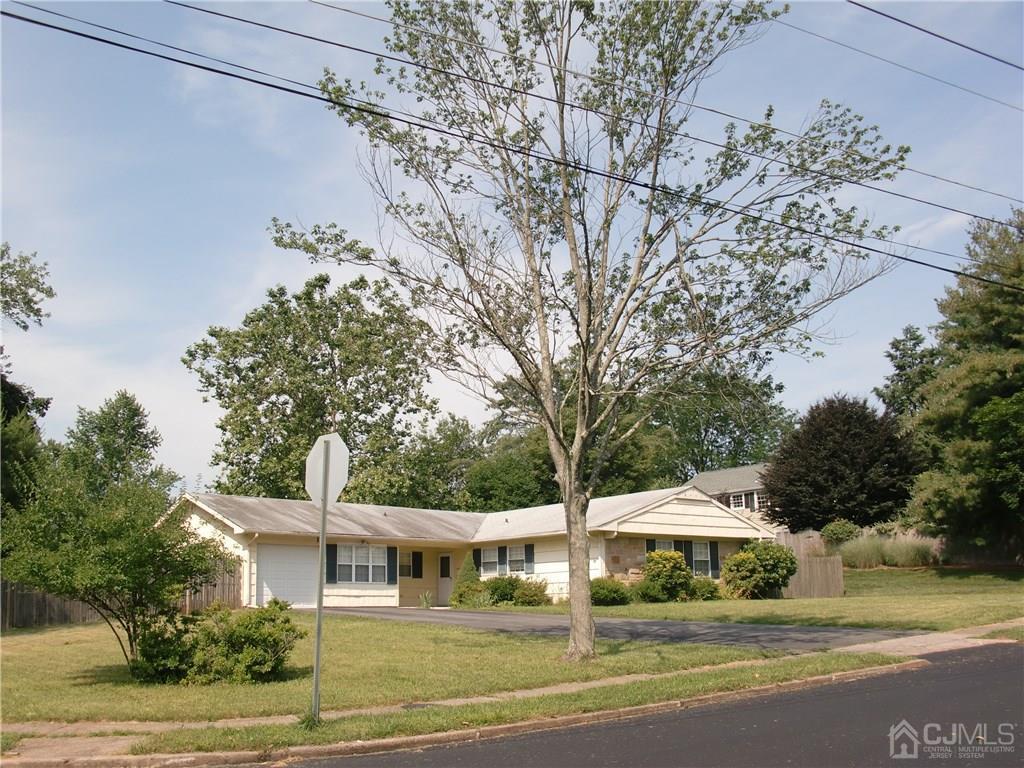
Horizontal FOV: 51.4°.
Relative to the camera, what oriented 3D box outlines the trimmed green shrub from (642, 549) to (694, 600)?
[{"bbox_3d":[5.397,6.608,36.689,1.723,1.726,1.600,-1,-12,0],"label":"trimmed green shrub"}]

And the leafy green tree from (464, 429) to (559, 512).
[{"bbox_3d":[0.043,7.177,57.782,5.800,9.657,5.800,-1,-12,0],"label":"leafy green tree"}]

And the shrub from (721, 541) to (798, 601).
[{"bbox_3d":[8.964,6.789,38.800,2.580,2.070,2.300,-3,-12,13],"label":"shrub"}]

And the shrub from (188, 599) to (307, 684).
[{"bbox_3d":[-3.932,3.826,15.900,1.620,1.210,1.700,3,-12,-13],"label":"shrub"}]

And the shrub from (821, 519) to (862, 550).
[{"bbox_3d":[17.884,8.313,58.000,1.960,1.860,2.100,-4,-13,17],"label":"shrub"}]

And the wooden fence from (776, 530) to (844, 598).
[{"bbox_3d":[13.195,7.995,47.000,3.860,2.860,0.300,8,-14,-33],"label":"wooden fence"}]

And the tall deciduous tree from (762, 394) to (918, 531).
[{"bbox_3d":[16.736,4.881,53.108,7.810,8.895,7.600,-1,-12,0],"label":"tall deciduous tree"}]

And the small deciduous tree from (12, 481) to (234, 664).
[{"bbox_3d":[-6.322,3.118,17.300,3.130,2.970,3.300,4,-13,-20],"label":"small deciduous tree"}]

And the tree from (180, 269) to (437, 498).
[{"bbox_3d":[-9.450,2.951,51.000,10.830,15.250,11.000,2,-12,-11],"label":"tree"}]

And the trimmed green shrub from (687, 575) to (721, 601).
[{"bbox_3d":[6.794,7.188,37.600,1.210,0.890,1.150,-2,-12,10],"label":"trimmed green shrub"}]

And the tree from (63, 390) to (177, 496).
[{"bbox_3d":[-20.697,6.253,54.979,6.300,12.091,6.000,-1,-12,0],"label":"tree"}]

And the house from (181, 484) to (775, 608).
[{"bbox_3d":[-2.324,6.595,41.990,19.067,4.279,16.890,9,-16,-39],"label":"house"}]

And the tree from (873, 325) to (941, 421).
[{"bbox_3d":[26.166,3.911,68.629,5.800,16.040,5.800,-1,-12,0],"label":"tree"}]

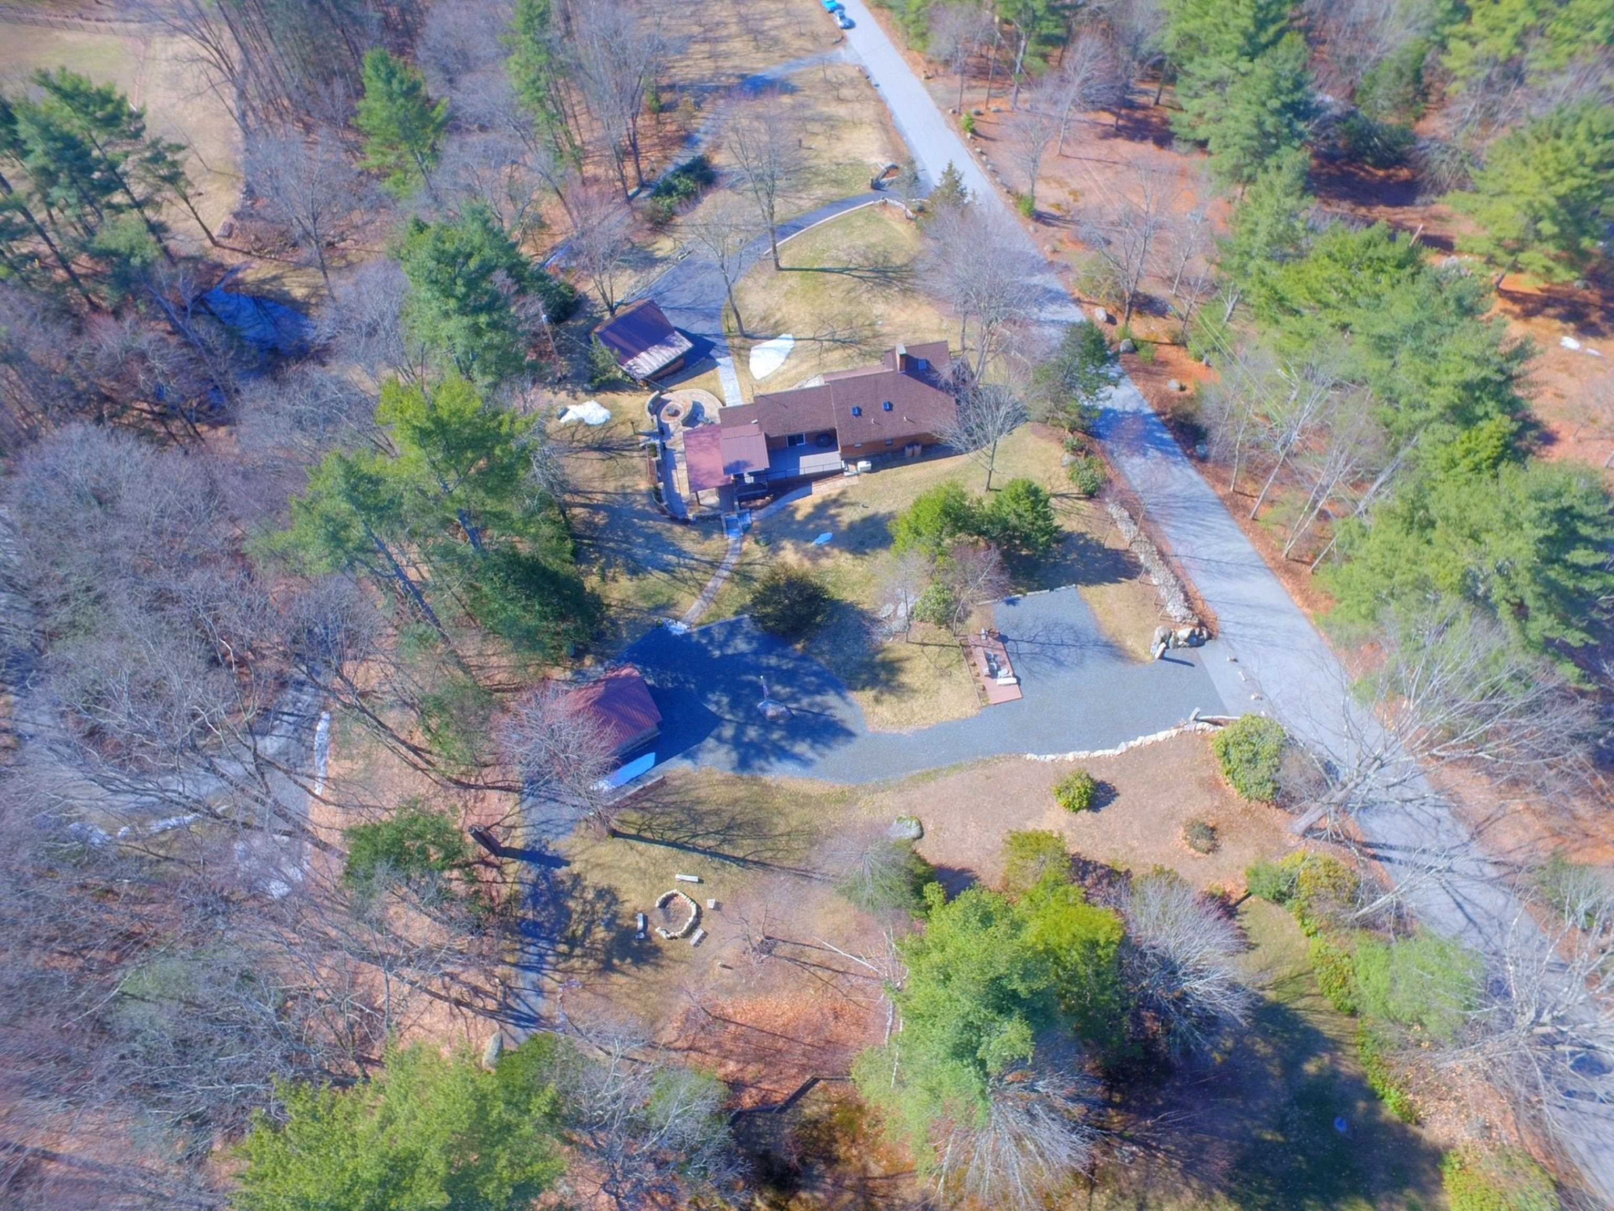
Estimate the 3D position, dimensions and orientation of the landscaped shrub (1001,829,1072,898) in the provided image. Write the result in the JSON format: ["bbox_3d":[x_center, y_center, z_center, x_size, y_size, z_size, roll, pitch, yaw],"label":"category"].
[{"bbox_3d":[13.800,15.600,56.300,3.900,3.200,3.900,-5,53,0],"label":"landscaped shrub"}]

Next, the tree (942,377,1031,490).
[{"bbox_3d":[14.890,-13.108,75.396,6.800,11.300,6.800,-6,55,0],"label":"tree"}]

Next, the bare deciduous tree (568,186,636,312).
[{"bbox_3d":[-20.218,-33.686,90.660,6.200,13.500,6.200,-6,55,0],"label":"bare deciduous tree"}]

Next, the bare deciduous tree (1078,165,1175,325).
[{"bbox_3d":[31.000,-34.500,91.400,8.700,16.300,8.700,-5,53,0],"label":"bare deciduous tree"}]

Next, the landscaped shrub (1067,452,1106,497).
[{"bbox_3d":[24.000,-11.200,79.600,3.200,3.500,3.200,-5,53,0],"label":"landscaped shrub"}]

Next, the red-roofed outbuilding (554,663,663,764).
[{"bbox_3d":[-14.078,7.848,66.985,5.800,4.600,5.600,-27,58,-14],"label":"red-roofed outbuilding"}]

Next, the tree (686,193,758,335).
[{"bbox_3d":[-7.896,-32.395,91.415,7.600,15.500,7.600,-8,56,0],"label":"tree"}]

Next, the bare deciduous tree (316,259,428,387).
[{"bbox_3d":[-42.200,-27.200,92.600,10.000,13.700,10.000,-5,53,0],"label":"bare deciduous tree"}]

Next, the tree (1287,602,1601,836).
[{"bbox_3d":[32.200,7.600,52.300,13.500,16.000,13.500,-5,53,0],"label":"tree"}]

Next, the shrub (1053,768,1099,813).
[{"bbox_3d":[19.179,13.140,66.481,3.000,2.400,3.000,-8,56,0],"label":"shrub"}]

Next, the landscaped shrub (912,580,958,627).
[{"bbox_3d":[9.897,0.013,71.365,3.400,3.600,3.400,-6,55,0],"label":"landscaped shrub"}]

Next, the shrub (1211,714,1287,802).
[{"bbox_3d":[30.989,10.910,65.847,5.000,4.200,5.000,-8,56,0],"label":"shrub"}]

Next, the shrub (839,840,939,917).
[{"bbox_3d":[5.046,17.034,59.337,6.000,4.600,6.000,-6,55,0],"label":"shrub"}]

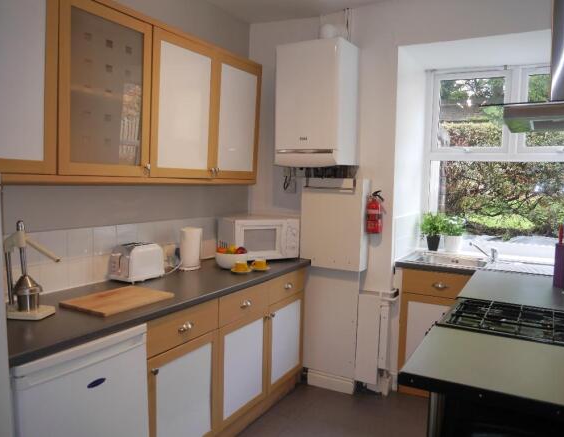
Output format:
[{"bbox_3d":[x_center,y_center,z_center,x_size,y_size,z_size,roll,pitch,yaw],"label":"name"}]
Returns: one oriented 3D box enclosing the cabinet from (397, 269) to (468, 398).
[{"bbox_3d":[1.197,0.774,3.437,0.500,0.870,0.580,4,5,29],"label":"cabinet"}]

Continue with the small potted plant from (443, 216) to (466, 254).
[{"bbox_3d":[1.351,0.126,3.682,0.165,0.278,0.165,4,5,29],"label":"small potted plant"}]

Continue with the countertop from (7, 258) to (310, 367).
[{"bbox_3d":[-0.587,0.359,2.533,0.620,0.035,2.190,4,5,29],"label":"countertop"}]

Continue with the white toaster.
[{"bbox_3d":[-0.808,0.235,2.646,0.175,0.185,0.275,4,6,33],"label":"white toaster"}]

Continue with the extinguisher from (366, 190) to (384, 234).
[{"bbox_3d":[0.616,-0.036,3.138,0.105,0.285,0.100,4,5,29],"label":"extinguisher"}]

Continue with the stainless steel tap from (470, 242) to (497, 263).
[{"bbox_3d":[1.425,0.235,3.352,0.180,0.150,0.050,2,5,9],"label":"stainless steel tap"}]

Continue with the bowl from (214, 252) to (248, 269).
[{"bbox_3d":[-0.323,0.264,3.033,0.200,0.083,0.200,1,5,0],"label":"bowl"}]

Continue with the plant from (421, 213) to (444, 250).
[{"bbox_3d":[1.204,0.104,3.751,0.180,0.295,0.180,4,5,29],"label":"plant"}]

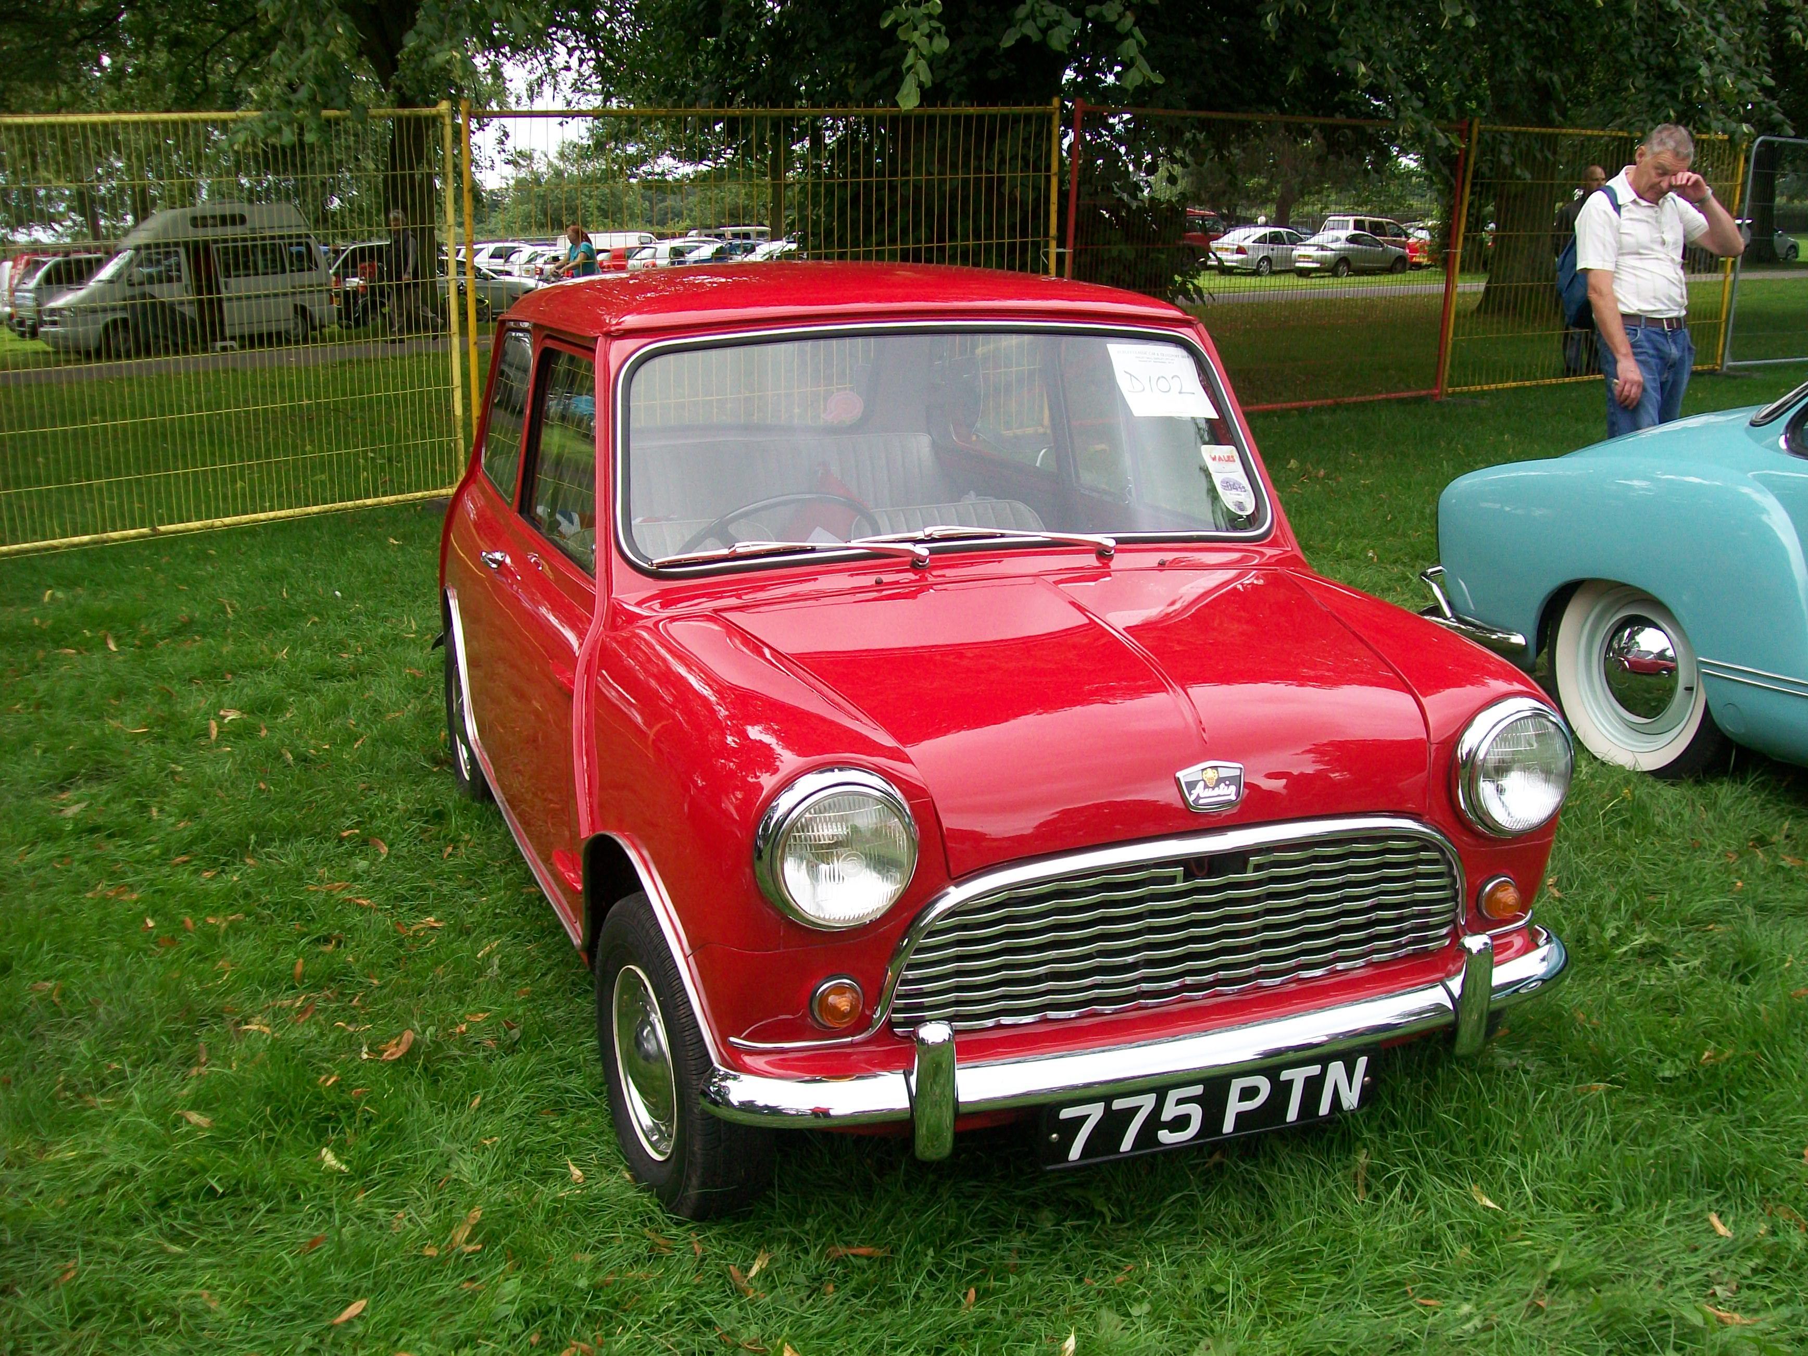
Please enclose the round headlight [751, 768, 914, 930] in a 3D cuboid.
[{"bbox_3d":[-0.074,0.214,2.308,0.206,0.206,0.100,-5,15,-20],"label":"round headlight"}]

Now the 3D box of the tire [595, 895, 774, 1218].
[{"bbox_3d":[-0.338,0.561,2.820,0.140,0.490,0.490,-7,16,-25],"label":"tire"}]

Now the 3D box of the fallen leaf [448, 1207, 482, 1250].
[{"bbox_3d":[-0.635,0.805,2.732,0.050,0.025,0.100,2,14,9],"label":"fallen leaf"}]

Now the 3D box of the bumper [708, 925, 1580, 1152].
[{"bbox_3d":[0.391,0.466,2.556,1.350,0.200,0.190,-5,15,-20],"label":"bumper"}]

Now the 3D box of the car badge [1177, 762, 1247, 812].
[{"bbox_3d":[0.399,0.140,2.453,0.098,0.071,0.015,-5,-15,-20],"label":"car badge"}]

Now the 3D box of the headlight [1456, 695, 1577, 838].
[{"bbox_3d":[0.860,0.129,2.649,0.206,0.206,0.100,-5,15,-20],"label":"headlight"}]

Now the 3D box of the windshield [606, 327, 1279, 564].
[{"bbox_3d":[0.083,-0.406,3.183,1.165,0.410,0.090,-5,-19,-20],"label":"windshield"}]

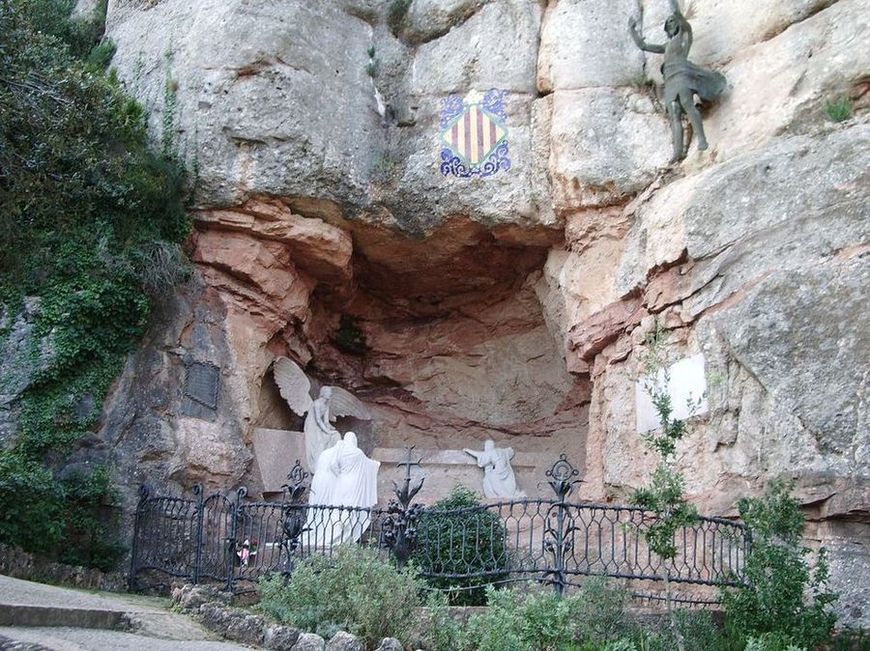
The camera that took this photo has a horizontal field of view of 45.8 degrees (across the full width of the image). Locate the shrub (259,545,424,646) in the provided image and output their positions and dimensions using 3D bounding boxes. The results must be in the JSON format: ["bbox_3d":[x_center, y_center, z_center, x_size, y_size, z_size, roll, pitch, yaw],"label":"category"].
[{"bbox_3d":[-1.017,2.937,11.200,1.750,1.100,1.500,2,-13,0],"label":"shrub"}]

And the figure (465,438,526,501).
[{"bbox_3d":[1.058,2.517,18.000,0.900,1.030,0.850,11,-16,-35],"label":"figure"}]

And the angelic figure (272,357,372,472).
[{"bbox_3d":[-1.879,1.487,17.200,1.750,1.950,1.150,12,-16,-36],"label":"angelic figure"}]

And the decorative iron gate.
[{"bbox_3d":[0.250,2.741,13.900,8.400,1.900,1.800,3,-13,-6],"label":"decorative iron gate"}]

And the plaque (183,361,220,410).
[{"bbox_3d":[-3.311,0.837,14.600,0.570,0.680,0.060,9,-15,-30],"label":"plaque"}]

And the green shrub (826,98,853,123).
[{"bbox_3d":[6.858,-3.671,17.500,0.450,0.420,0.380,2,-13,0],"label":"green shrub"}]

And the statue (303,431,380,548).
[{"bbox_3d":[-1.462,2.564,16.100,1.200,1.850,1.000,6,-13,-17],"label":"statue"}]

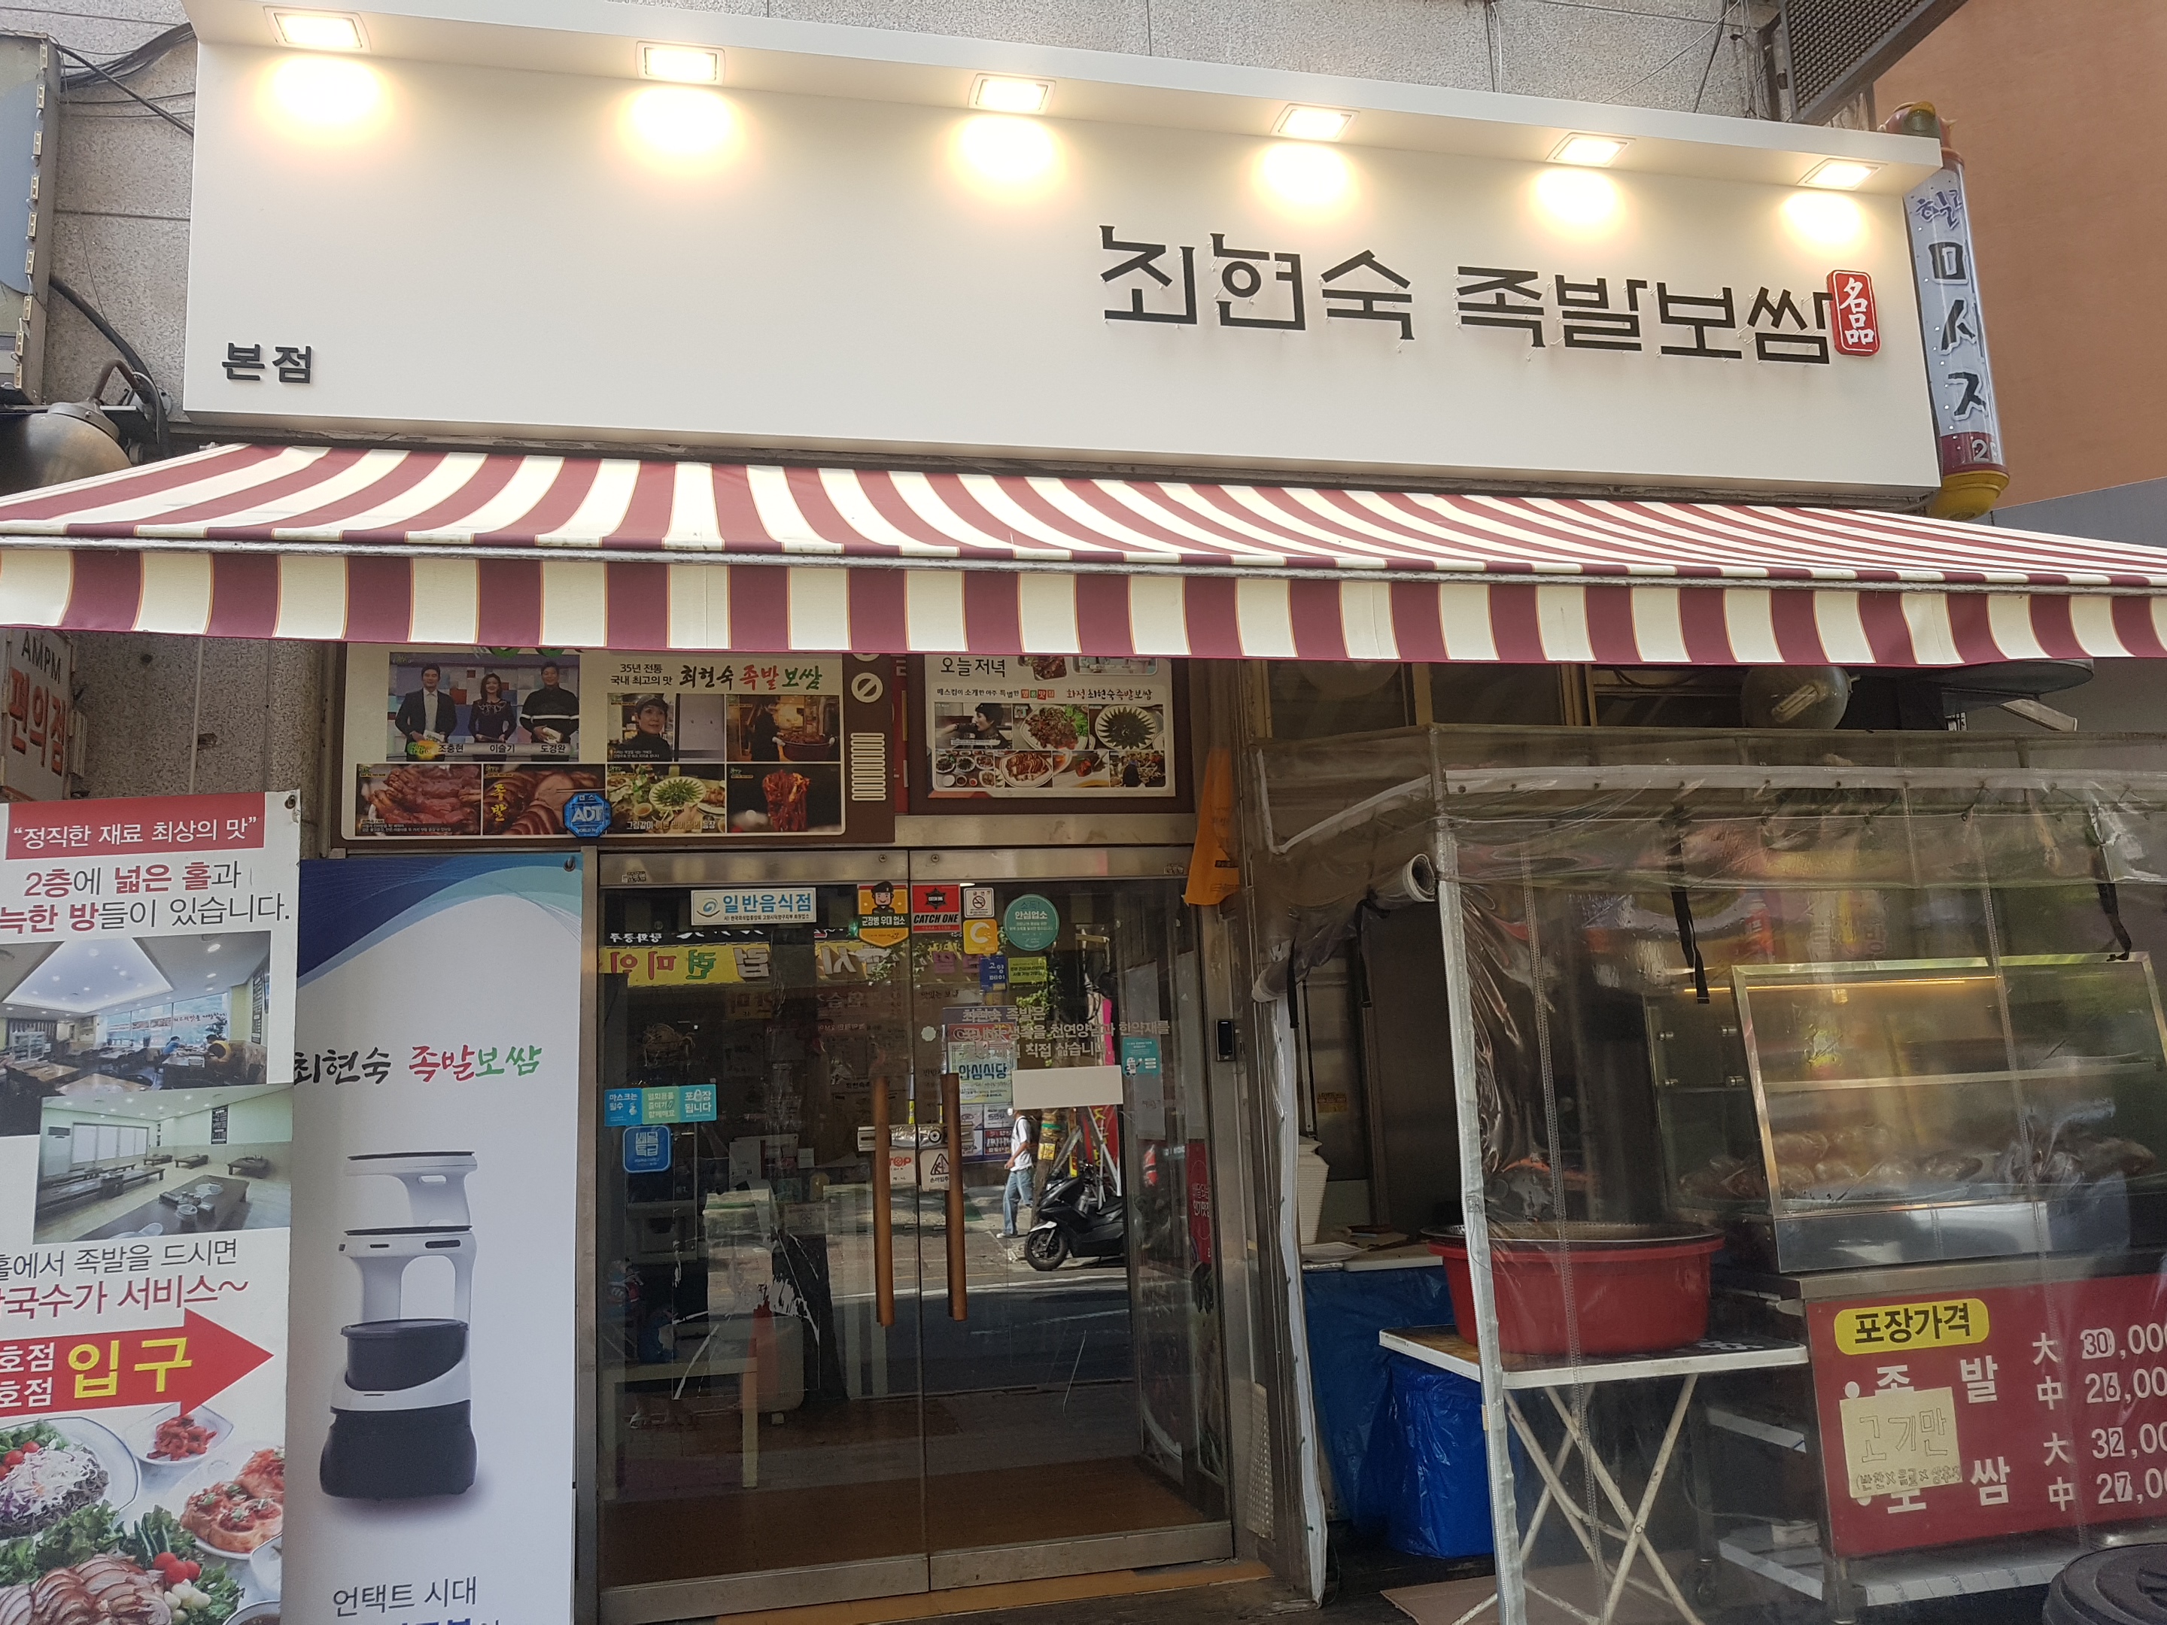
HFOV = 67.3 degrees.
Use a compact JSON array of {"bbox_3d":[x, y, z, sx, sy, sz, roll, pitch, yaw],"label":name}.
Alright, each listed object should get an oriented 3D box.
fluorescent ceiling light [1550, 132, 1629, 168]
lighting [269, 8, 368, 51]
[{"bbox_3d":[1.569,-2.063,5.036,0.225,0.050,0.160,0,-9,-13],"label":"fluorescent ceiling light"},{"bbox_3d":[-1.977,-2.036,4.205,0.225,0.050,0.160,0,-9,-13],"label":"lighting"}]

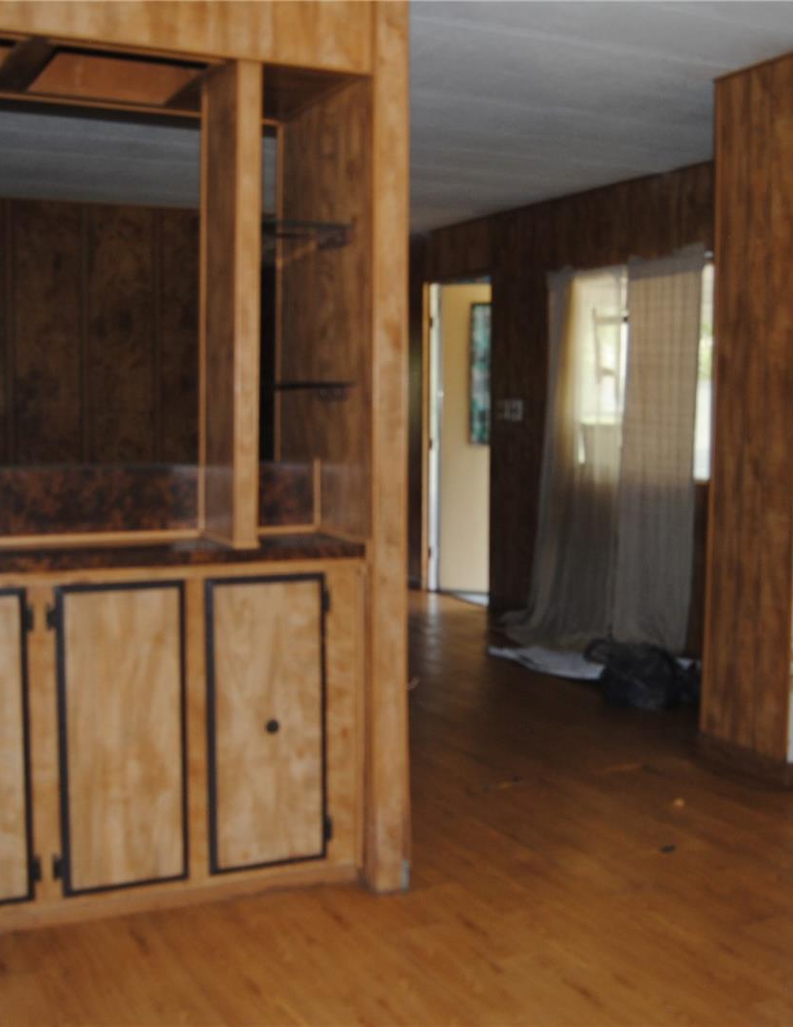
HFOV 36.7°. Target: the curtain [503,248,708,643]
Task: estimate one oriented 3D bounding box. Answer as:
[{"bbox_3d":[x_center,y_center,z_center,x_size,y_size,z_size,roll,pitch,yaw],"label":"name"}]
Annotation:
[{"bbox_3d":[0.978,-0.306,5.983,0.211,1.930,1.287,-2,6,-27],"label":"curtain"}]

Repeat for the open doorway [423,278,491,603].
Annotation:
[{"bbox_3d":[0.396,-0.473,7.561,0.105,1.977,0.866,-2,6,-27],"label":"open doorway"}]

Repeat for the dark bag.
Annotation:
[{"bbox_3d":[1.048,0.645,4.974,0.398,0.199,0.374,-2,6,-26],"label":"dark bag"}]

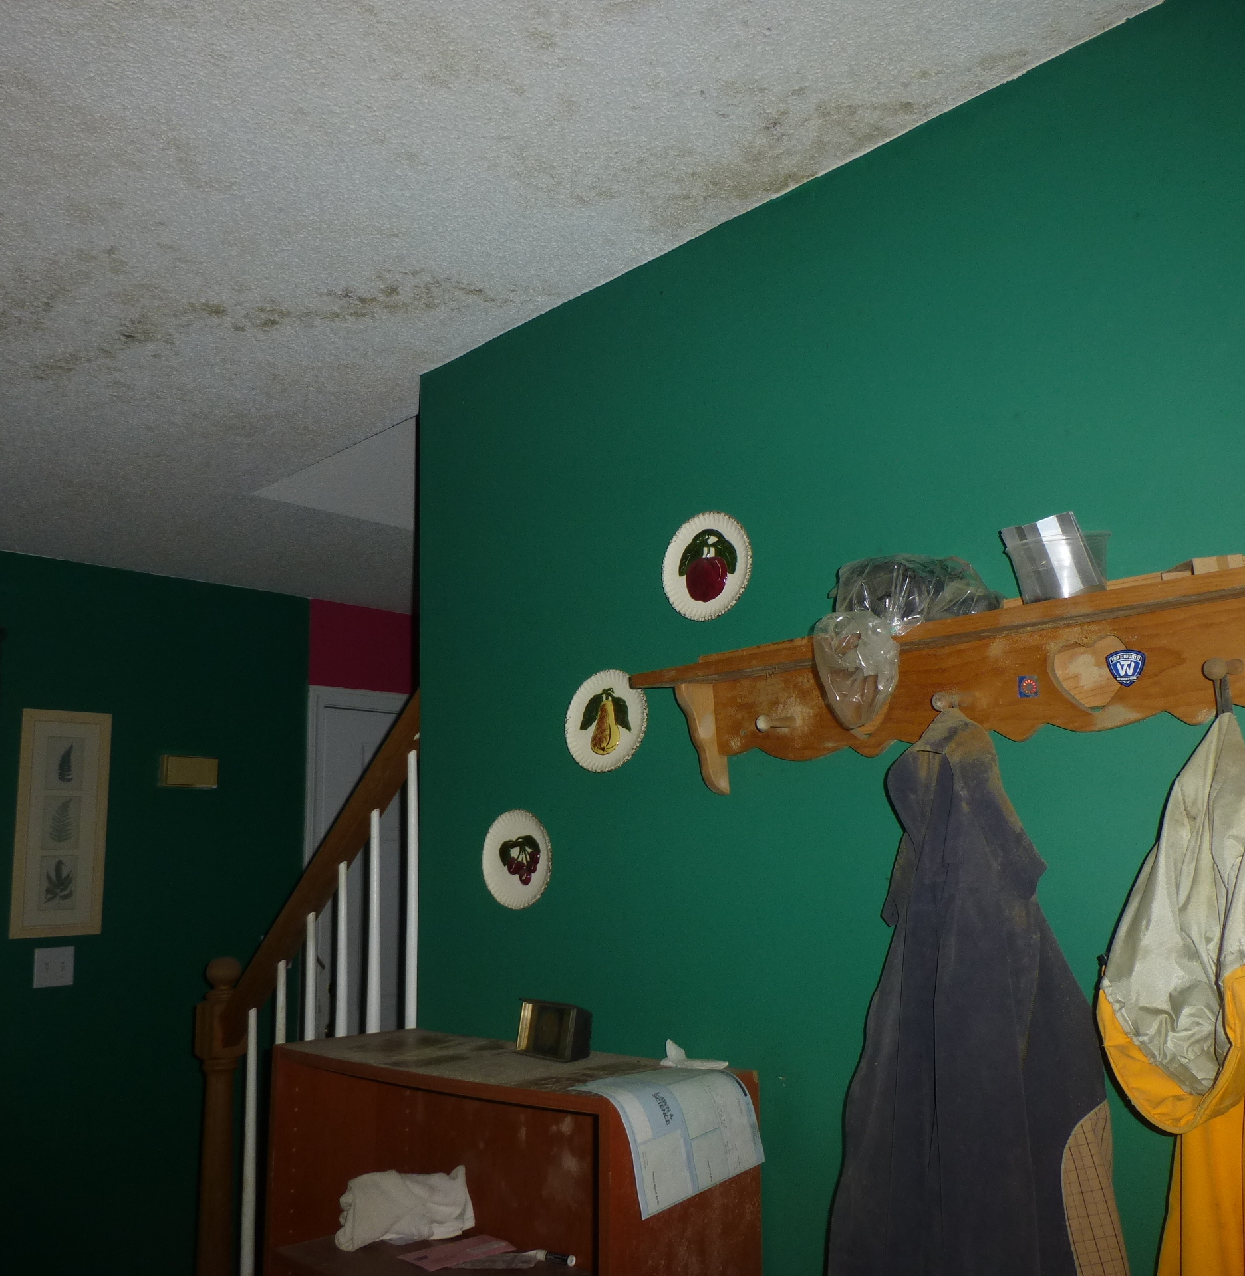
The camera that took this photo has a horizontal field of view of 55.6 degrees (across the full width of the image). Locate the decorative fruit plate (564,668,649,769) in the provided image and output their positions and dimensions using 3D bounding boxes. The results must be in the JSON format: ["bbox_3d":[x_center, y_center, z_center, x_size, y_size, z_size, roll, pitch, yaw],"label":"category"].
[{"bbox_3d":[-0.022,0.136,1.931,0.174,0.171,0.025,-12,-15,43],"label":"decorative fruit plate"}]

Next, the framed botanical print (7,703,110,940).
[{"bbox_3d":[-1.746,0.576,3.678,0.020,0.695,0.272,-12,-15,43],"label":"framed botanical print"}]

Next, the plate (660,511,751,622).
[{"bbox_3d":[0.133,-0.109,1.816,0.174,0.171,0.025,-12,-15,43],"label":"plate"}]

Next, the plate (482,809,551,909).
[{"bbox_3d":[-0.178,0.384,2.049,0.174,0.171,0.025,-12,-15,43],"label":"plate"}]

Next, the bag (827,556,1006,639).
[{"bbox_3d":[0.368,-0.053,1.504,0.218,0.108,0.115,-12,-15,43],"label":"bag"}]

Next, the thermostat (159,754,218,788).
[{"bbox_3d":[-1.447,0.448,3.943,0.053,0.102,0.178,-12,-15,43],"label":"thermostat"}]

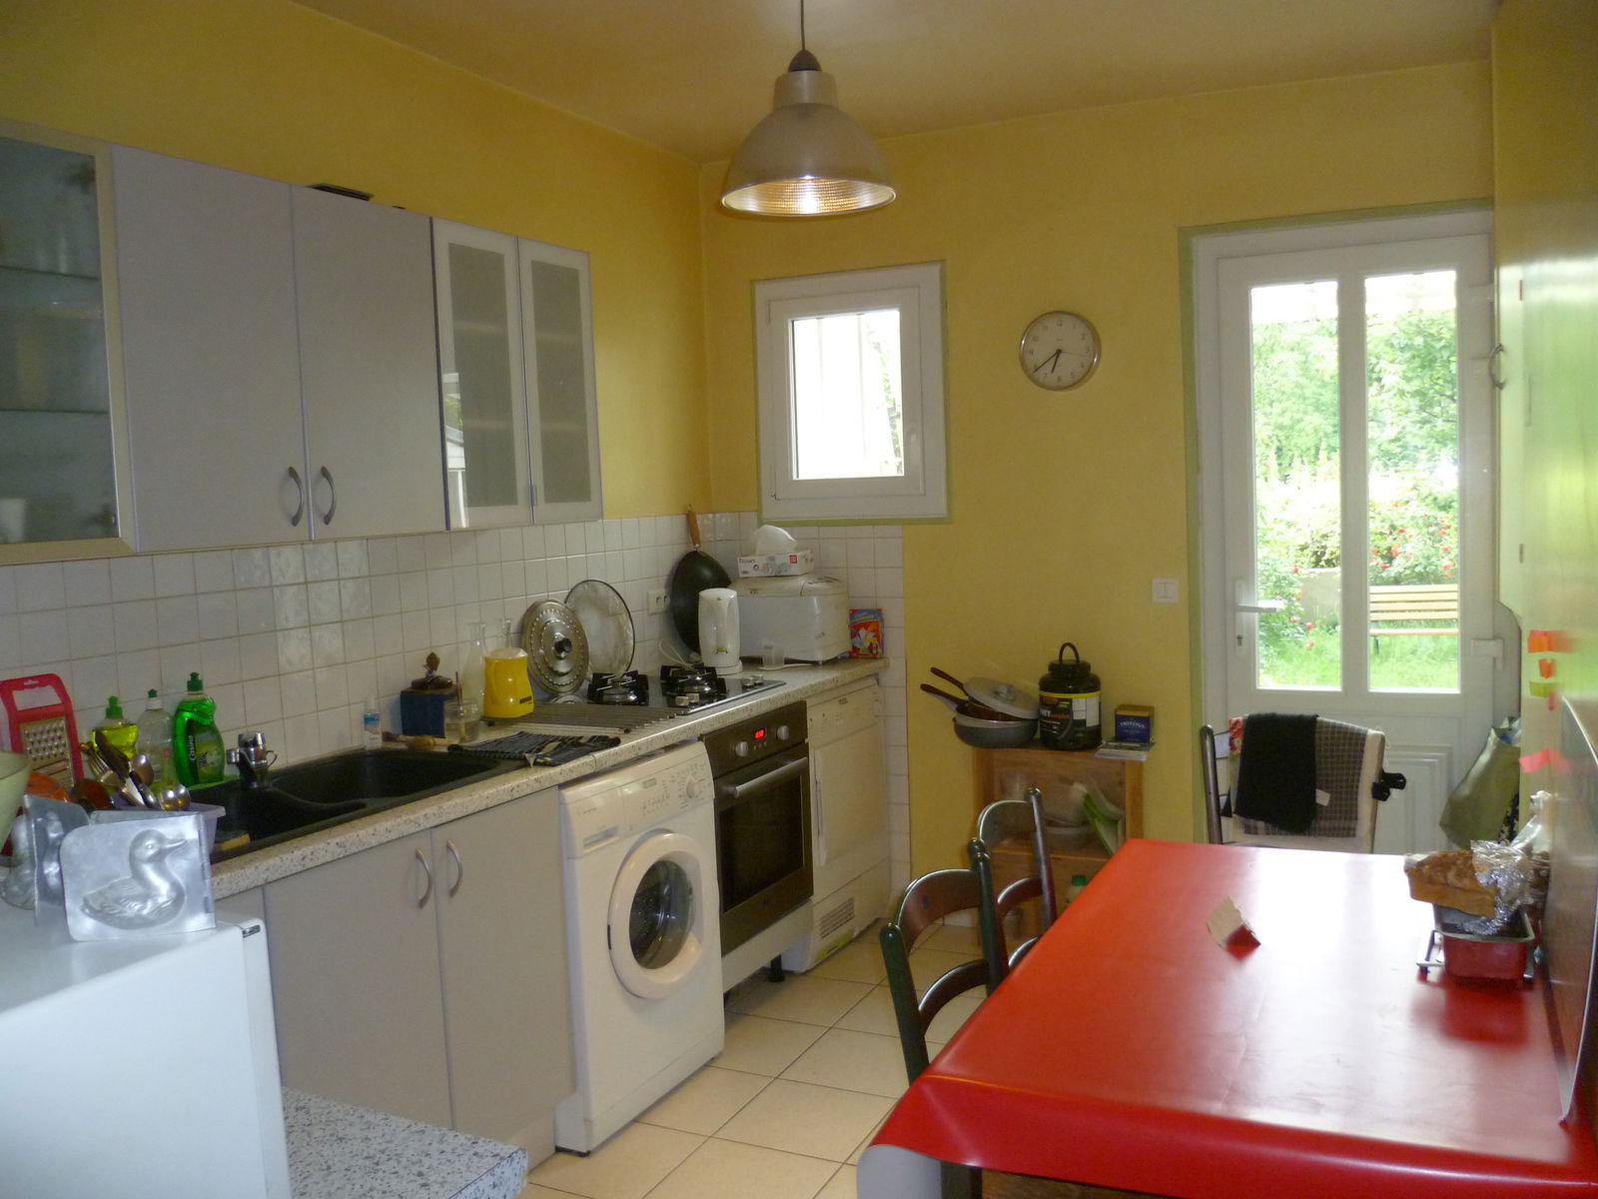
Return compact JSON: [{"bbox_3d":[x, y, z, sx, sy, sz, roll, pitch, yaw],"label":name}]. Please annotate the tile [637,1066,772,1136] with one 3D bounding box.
[{"bbox_3d":[-0.276,1.214,3.164,0.332,0.010,0.332,0,5,27],"label":"tile"}]

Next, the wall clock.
[{"bbox_3d":[0.805,-0.770,3.986,0.250,0.250,0.045,0,5,24],"label":"wall clock"}]

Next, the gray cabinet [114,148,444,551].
[{"bbox_3d":[-1.111,-0.457,2.594,0.330,0.700,0.800,0,5,27],"label":"gray cabinet"}]

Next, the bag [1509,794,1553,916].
[{"bbox_3d":[1.145,0.410,2.041,0.085,0.200,0.160,0,5,26],"label":"bag"}]

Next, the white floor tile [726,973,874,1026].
[{"bbox_3d":[0.015,1.160,3.753,0.332,0.010,0.332,0,5,27],"label":"white floor tile"}]

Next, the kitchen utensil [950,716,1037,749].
[{"bbox_3d":[0.627,0.402,4.050,0.265,0.090,0.265,0,5,24],"label":"kitchen utensil"}]

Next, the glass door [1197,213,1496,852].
[{"bbox_3d":[1.584,0.017,3.746,0.814,2.177,0.100,0,5,24],"label":"glass door"}]

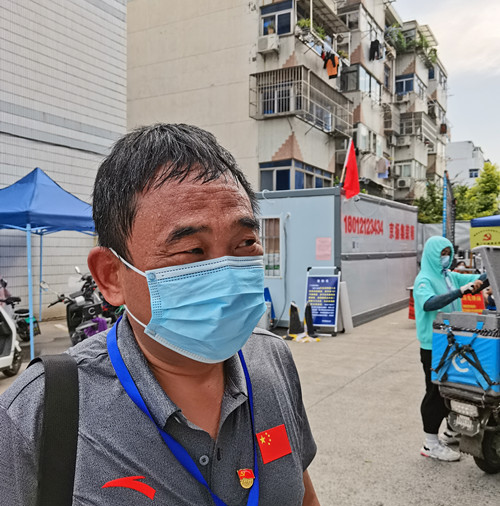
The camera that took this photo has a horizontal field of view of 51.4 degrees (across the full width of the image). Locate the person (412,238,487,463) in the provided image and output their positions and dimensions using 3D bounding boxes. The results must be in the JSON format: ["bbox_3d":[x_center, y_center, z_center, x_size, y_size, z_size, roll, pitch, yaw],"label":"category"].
[{"bbox_3d":[1.515,0.710,3.980,0.560,1.670,0.500,1,1,37],"label":"person"}]

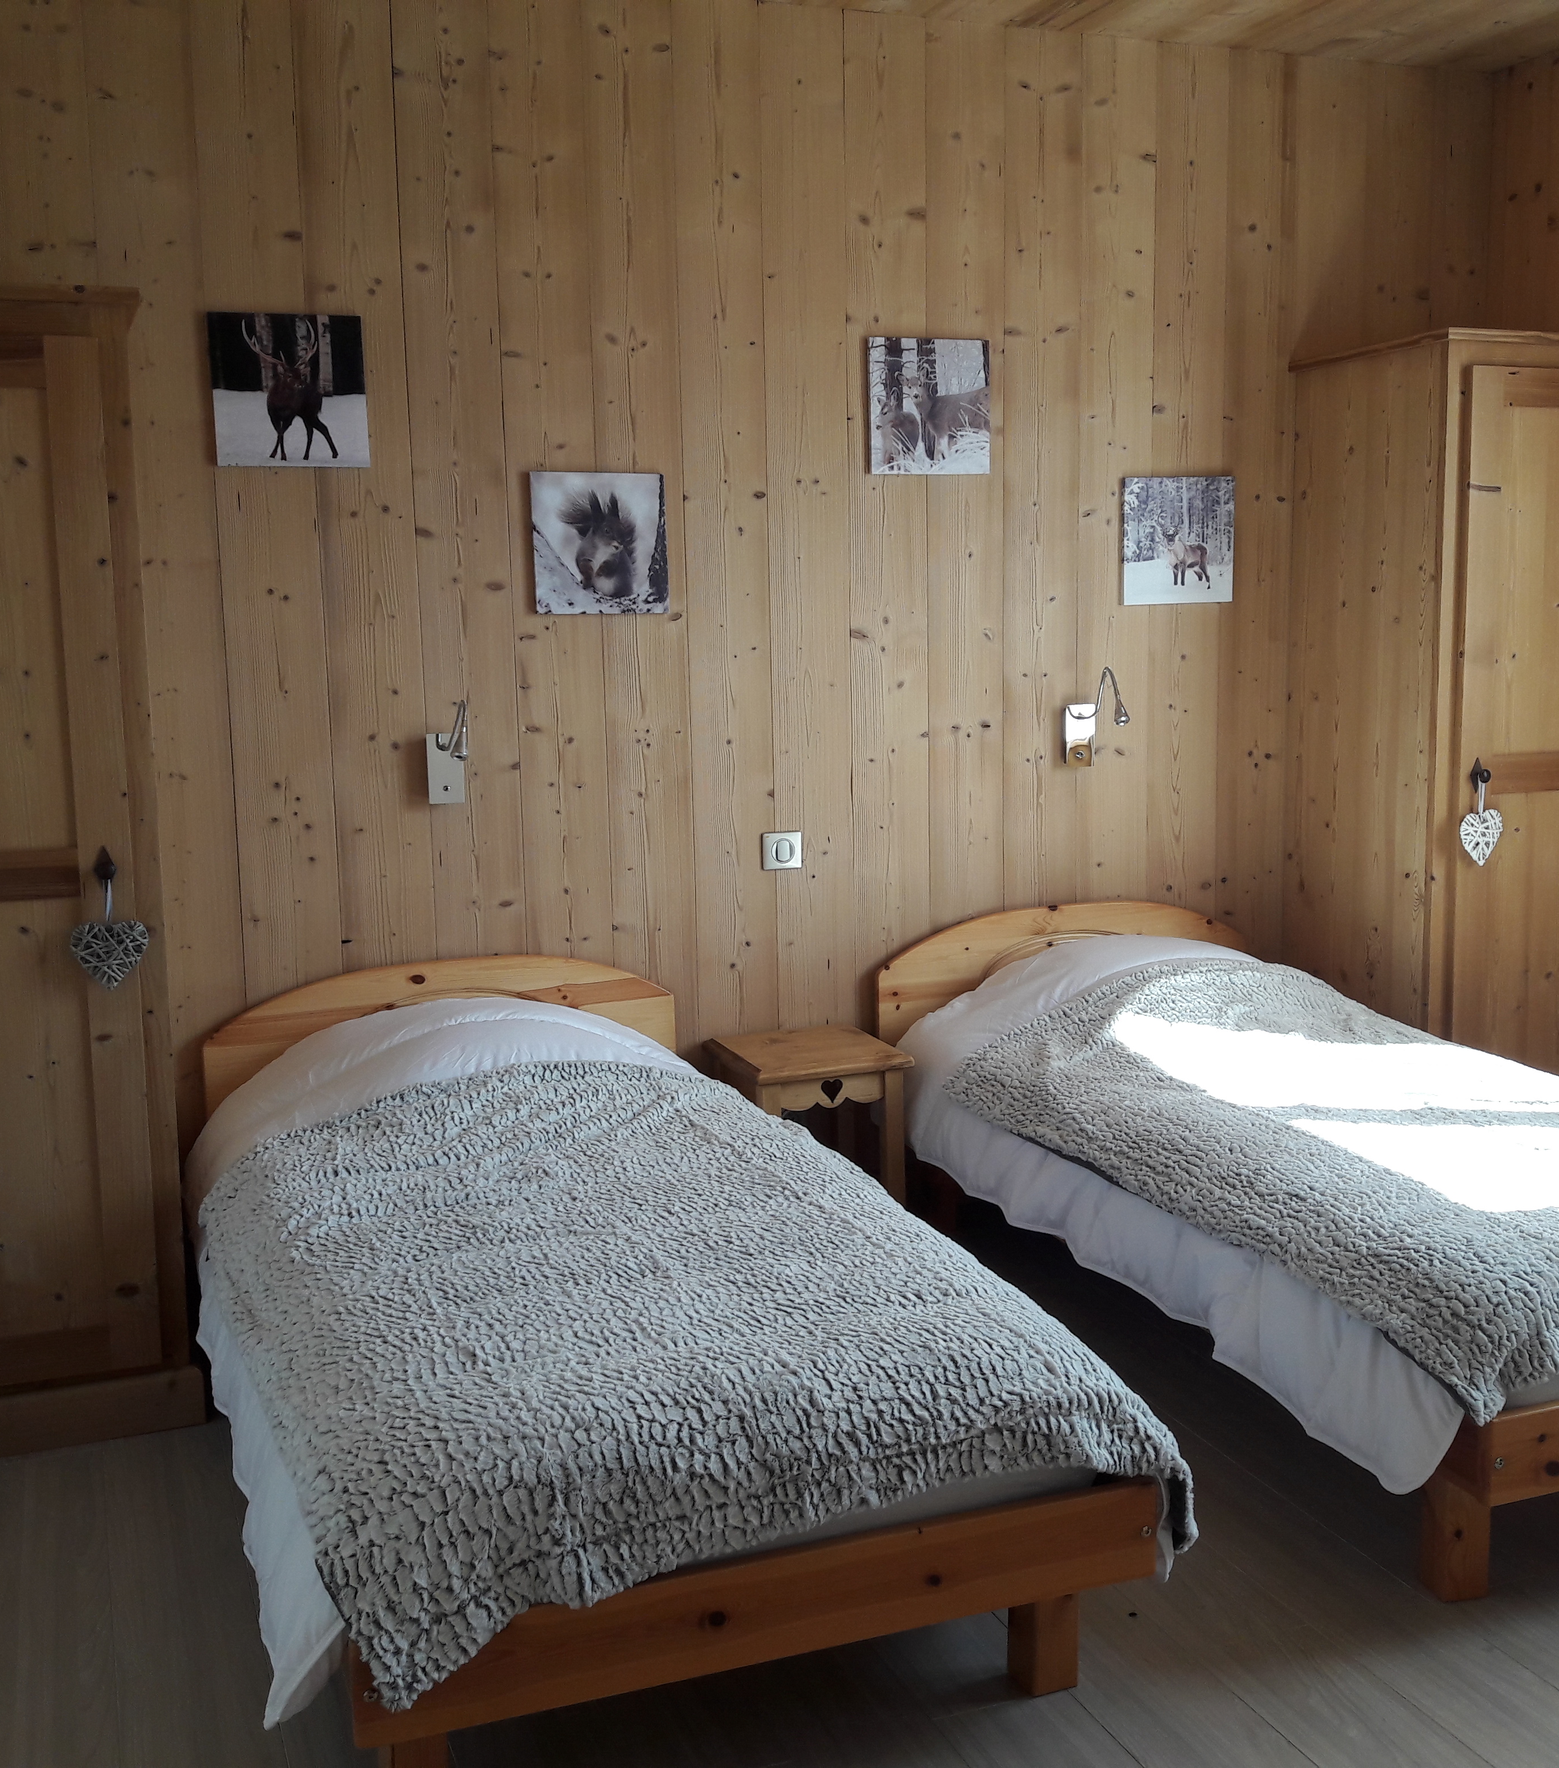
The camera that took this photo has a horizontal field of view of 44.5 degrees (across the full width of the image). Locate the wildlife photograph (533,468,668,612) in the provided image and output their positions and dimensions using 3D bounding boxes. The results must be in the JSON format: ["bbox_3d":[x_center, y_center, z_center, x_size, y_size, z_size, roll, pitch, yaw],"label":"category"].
[{"bbox_3d":[-0.369,-0.699,3.932,0.286,0.286,0.020,-4,8,-20],"label":"wildlife photograph"}]

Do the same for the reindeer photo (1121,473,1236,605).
[{"bbox_3d":[0.920,-0.792,4.413,0.286,0.286,0.020,-4,8,-20],"label":"reindeer photo"}]

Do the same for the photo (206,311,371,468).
[{"bbox_3d":[-0.944,-0.950,3.680,0.286,0.286,0.020,-4,8,-20],"label":"photo"}]

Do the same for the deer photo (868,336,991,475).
[{"bbox_3d":[0.326,-1.037,4.155,0.286,0.286,0.020,-4,8,-20],"label":"deer photo"}]

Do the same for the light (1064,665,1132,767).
[{"bbox_3d":[0.709,-0.375,4.309,0.074,0.226,0.160,-4,8,-20],"label":"light"}]

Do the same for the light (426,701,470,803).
[{"bbox_3d":[-0.654,-0.260,3.803,0.076,0.211,0.160,-4,8,-20],"label":"light"}]

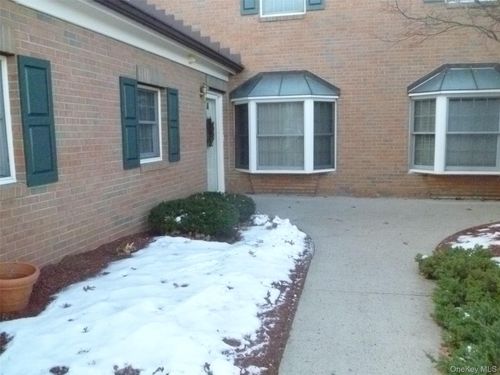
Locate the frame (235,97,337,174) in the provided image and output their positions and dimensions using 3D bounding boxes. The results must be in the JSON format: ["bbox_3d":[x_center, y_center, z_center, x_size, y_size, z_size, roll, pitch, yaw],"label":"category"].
[{"bbox_3d":[0.635,-1.075,8.194,2.171,1.512,0.572,2,8,15],"label":"frame"}]

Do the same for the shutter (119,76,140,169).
[{"bbox_3d":[-1.477,-0.767,4.950,0.040,1.080,0.358,2,8,15],"label":"shutter"}]

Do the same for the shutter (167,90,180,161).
[{"bbox_3d":[-1.160,-0.931,6.097,0.040,1.080,0.358,2,8,15],"label":"shutter"}]

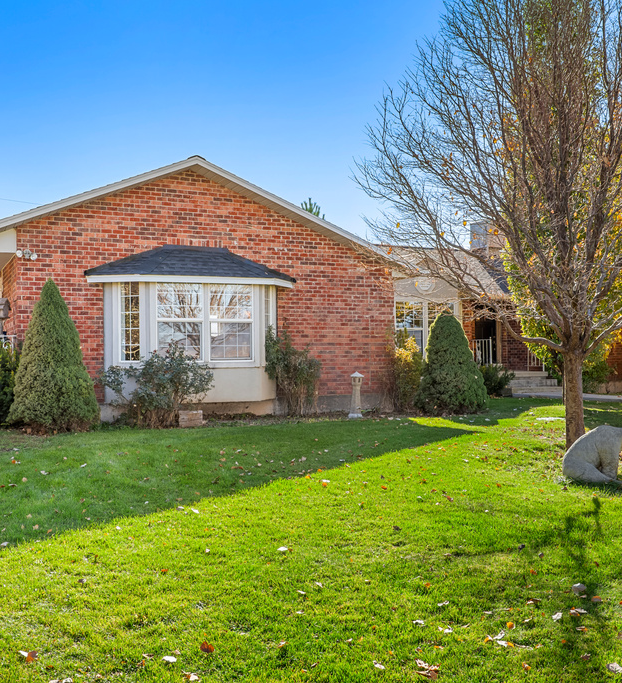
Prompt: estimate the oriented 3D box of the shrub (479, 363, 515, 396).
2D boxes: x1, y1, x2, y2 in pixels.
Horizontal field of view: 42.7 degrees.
[{"bbox_3d":[4.937,1.011,21.200,1.000,0.905,0.950,0,0,0],"label":"shrub"}]

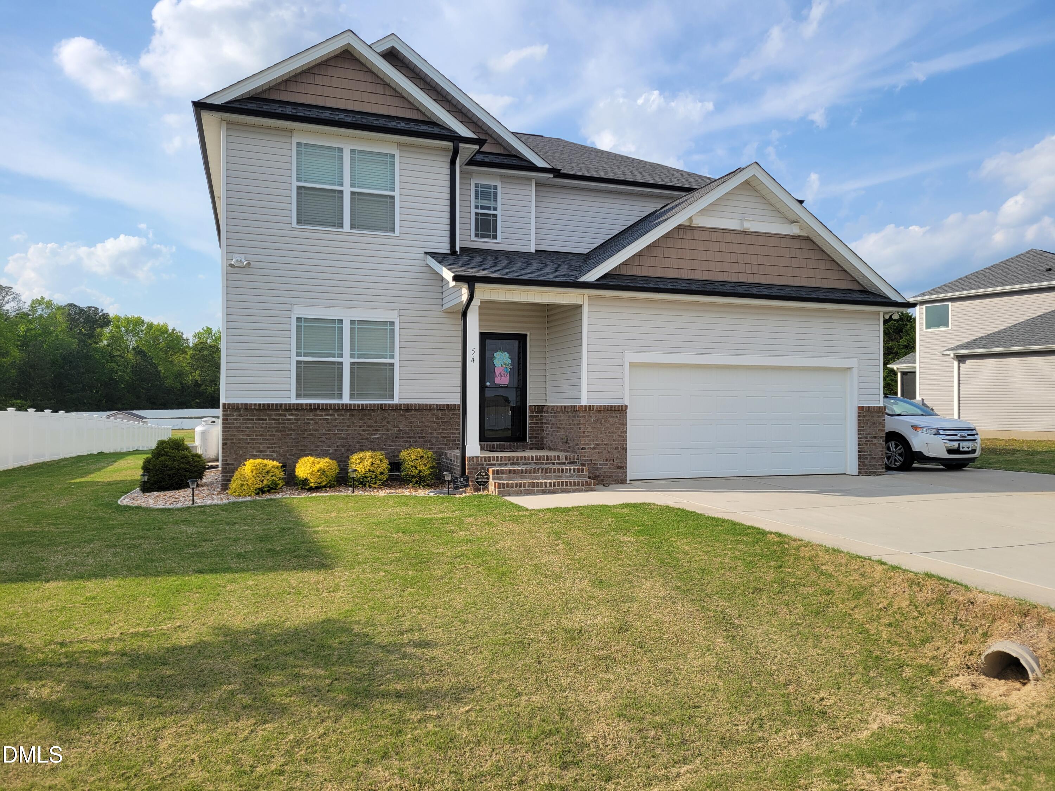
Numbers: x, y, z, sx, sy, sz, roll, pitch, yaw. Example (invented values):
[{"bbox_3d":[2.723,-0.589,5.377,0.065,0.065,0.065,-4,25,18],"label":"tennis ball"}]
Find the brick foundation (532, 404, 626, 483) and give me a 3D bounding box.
[{"bbox_3d":[0.941,0.857,14.440,1.110,1.365,1.760,1,-1,-19],"label":"brick foundation"}]

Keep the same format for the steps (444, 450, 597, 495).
[{"bbox_3d":[-0.203,1.297,13.658,1.980,0.580,2.540,0,-1,-19],"label":"steps"}]

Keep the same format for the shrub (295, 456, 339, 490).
[{"bbox_3d":[-3.486,1.276,13.119,0.698,0.567,0.663,0,-1,-19],"label":"shrub"}]

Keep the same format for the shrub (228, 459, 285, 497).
[{"bbox_3d":[-4.302,1.308,12.570,0.837,0.608,0.795,0,-1,-19],"label":"shrub"}]

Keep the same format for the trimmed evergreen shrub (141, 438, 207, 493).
[{"bbox_3d":[-6.031,1.180,13.500,1.100,0.940,1.100,1,-1,-19],"label":"trimmed evergreen shrub"}]

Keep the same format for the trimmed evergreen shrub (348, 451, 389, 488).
[{"bbox_3d":[-2.689,1.247,13.397,0.656,0.635,0.623,0,-1,-19],"label":"trimmed evergreen shrub"}]

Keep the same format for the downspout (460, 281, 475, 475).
[{"bbox_3d":[-0.970,-0.241,12.761,0.155,3.160,0.420,1,-1,-19],"label":"downspout"}]

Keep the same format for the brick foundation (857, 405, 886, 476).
[{"bbox_3d":[6.689,0.908,15.844,0.690,1.370,0.550,0,-1,-19],"label":"brick foundation"}]

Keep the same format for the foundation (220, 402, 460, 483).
[{"bbox_3d":[-3.181,0.859,13.887,4.060,1.440,0.220,1,-1,-19],"label":"foundation"}]

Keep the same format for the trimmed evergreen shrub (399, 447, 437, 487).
[{"bbox_3d":[-1.899,1.230,13.672,0.635,0.676,0.603,0,-1,-19],"label":"trimmed evergreen shrub"}]

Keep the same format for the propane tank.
[{"bbox_3d":[-8.965,1.269,22.300,0.750,1.290,0.750,1,-1,-19],"label":"propane tank"}]

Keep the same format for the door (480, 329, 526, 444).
[{"bbox_3d":[-0.446,-0.147,14.933,0.950,2.055,0.080,1,-1,-19],"label":"door"}]

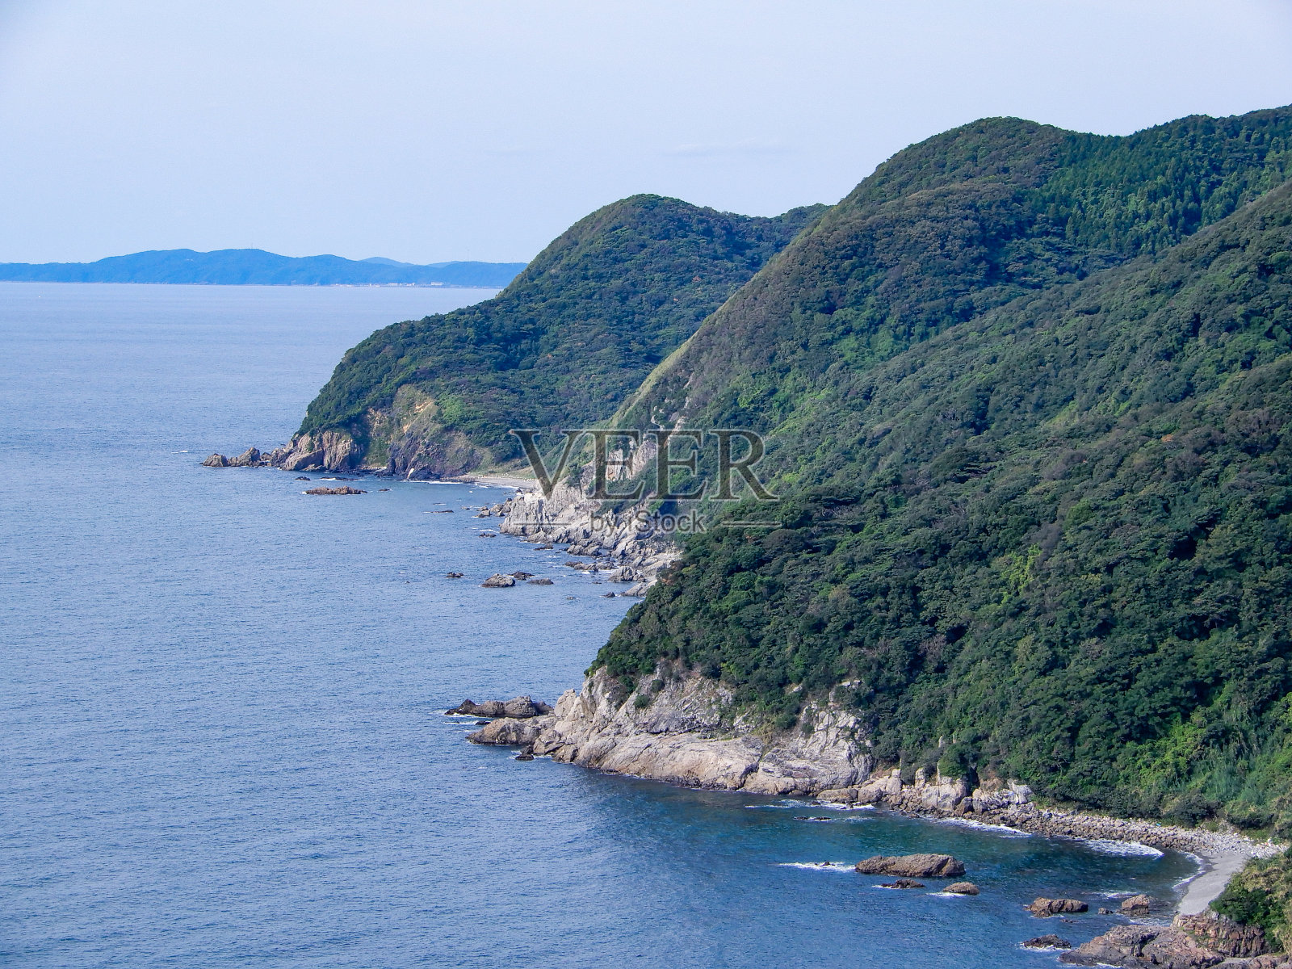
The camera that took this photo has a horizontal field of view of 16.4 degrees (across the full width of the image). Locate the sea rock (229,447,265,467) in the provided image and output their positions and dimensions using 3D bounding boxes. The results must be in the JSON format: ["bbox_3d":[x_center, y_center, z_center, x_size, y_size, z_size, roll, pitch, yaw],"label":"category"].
[{"bbox_3d":[-209.457,-14.299,2350.000,18.800,9.500,14.000,0,3,-5],"label":"sea rock"}]

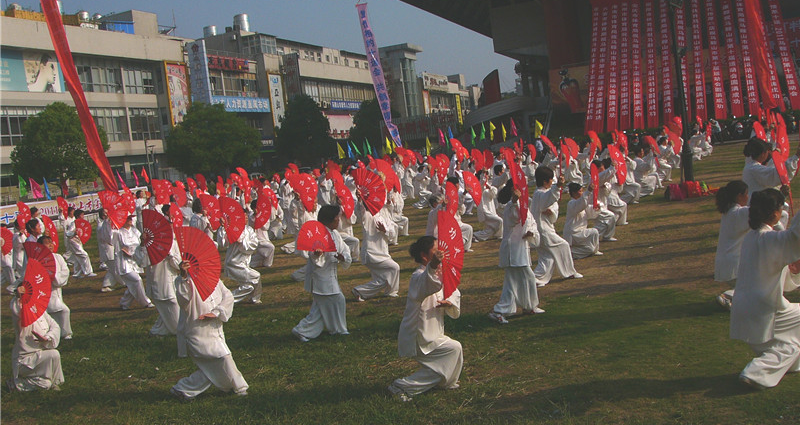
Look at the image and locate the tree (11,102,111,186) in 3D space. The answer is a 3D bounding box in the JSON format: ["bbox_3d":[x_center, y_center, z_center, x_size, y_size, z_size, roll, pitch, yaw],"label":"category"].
[{"bbox_3d":[-21.608,-3.442,53.000,6.120,7.190,5.810,-7,3,0],"label":"tree"}]

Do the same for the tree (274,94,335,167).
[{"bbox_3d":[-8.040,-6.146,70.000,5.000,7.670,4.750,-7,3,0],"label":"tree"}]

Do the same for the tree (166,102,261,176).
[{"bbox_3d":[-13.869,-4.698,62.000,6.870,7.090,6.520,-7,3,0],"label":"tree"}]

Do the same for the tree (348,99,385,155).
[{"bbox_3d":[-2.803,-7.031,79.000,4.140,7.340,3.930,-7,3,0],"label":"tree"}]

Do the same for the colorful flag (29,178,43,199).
[{"bbox_3d":[-21.900,-1.443,50.000,0.800,1.350,0.300,-8,3,-17],"label":"colorful flag"}]

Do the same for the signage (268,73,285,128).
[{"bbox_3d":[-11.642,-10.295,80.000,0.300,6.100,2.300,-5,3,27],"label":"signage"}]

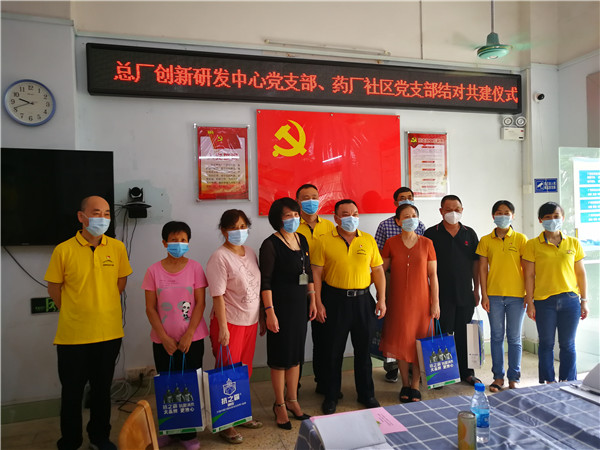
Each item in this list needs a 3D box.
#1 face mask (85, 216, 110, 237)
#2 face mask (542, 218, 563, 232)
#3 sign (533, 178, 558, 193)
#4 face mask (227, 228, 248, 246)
[{"bbox_3d":[-1.307,0.013,3.040,0.080,0.117,0.137,-1,0,41],"label":"face mask"},{"bbox_3d":[2.069,0.006,3.830,0.152,0.112,0.085,-1,1,15],"label":"face mask"},{"bbox_3d":[2.641,-0.418,5.014,0.297,0.148,0.008,-4,1,-15],"label":"sign"},{"bbox_3d":[-0.416,0.086,3.180,0.137,0.111,0.080,-1,0,-31],"label":"face mask"}]

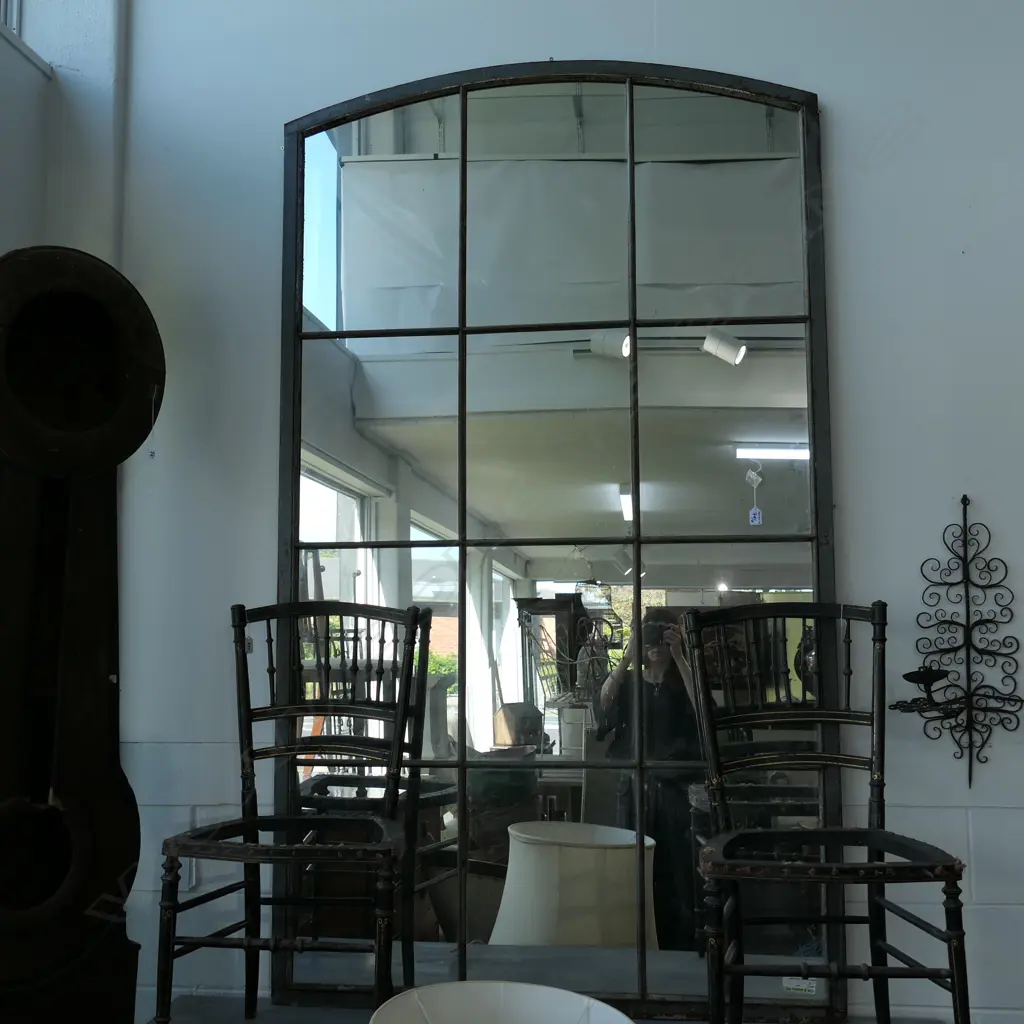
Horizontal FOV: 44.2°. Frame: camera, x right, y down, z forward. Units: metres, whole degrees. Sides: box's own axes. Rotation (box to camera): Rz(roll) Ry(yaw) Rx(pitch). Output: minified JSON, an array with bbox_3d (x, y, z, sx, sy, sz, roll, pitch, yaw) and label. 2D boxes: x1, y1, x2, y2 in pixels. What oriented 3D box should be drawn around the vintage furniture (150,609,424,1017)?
[{"bbox_3d":[-0.410,0.603,2.469,0.420,0.856,0.465,-1,-6,4],"label":"vintage furniture"}]

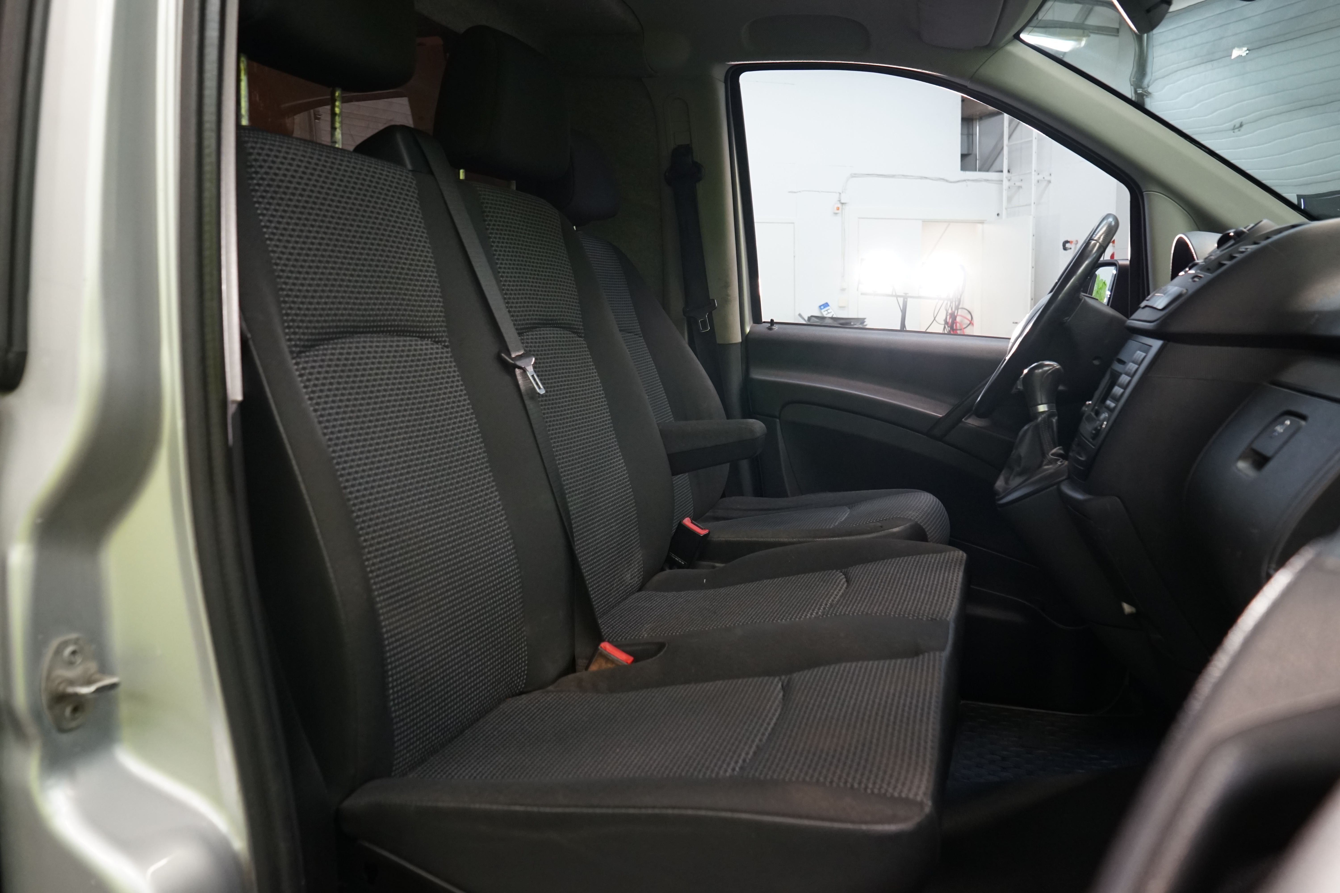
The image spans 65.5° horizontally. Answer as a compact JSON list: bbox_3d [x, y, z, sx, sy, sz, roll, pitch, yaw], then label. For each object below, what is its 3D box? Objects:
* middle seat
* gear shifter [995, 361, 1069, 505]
[{"bbox_3d":[0.021,-0.058,1.378,0.708,0.975,0.446,1,8,17],"label":"middle seat"},{"bbox_3d":[0.490,-0.018,1.413,0.100,0.195,0.095,1,8,17],"label":"gear shifter"}]

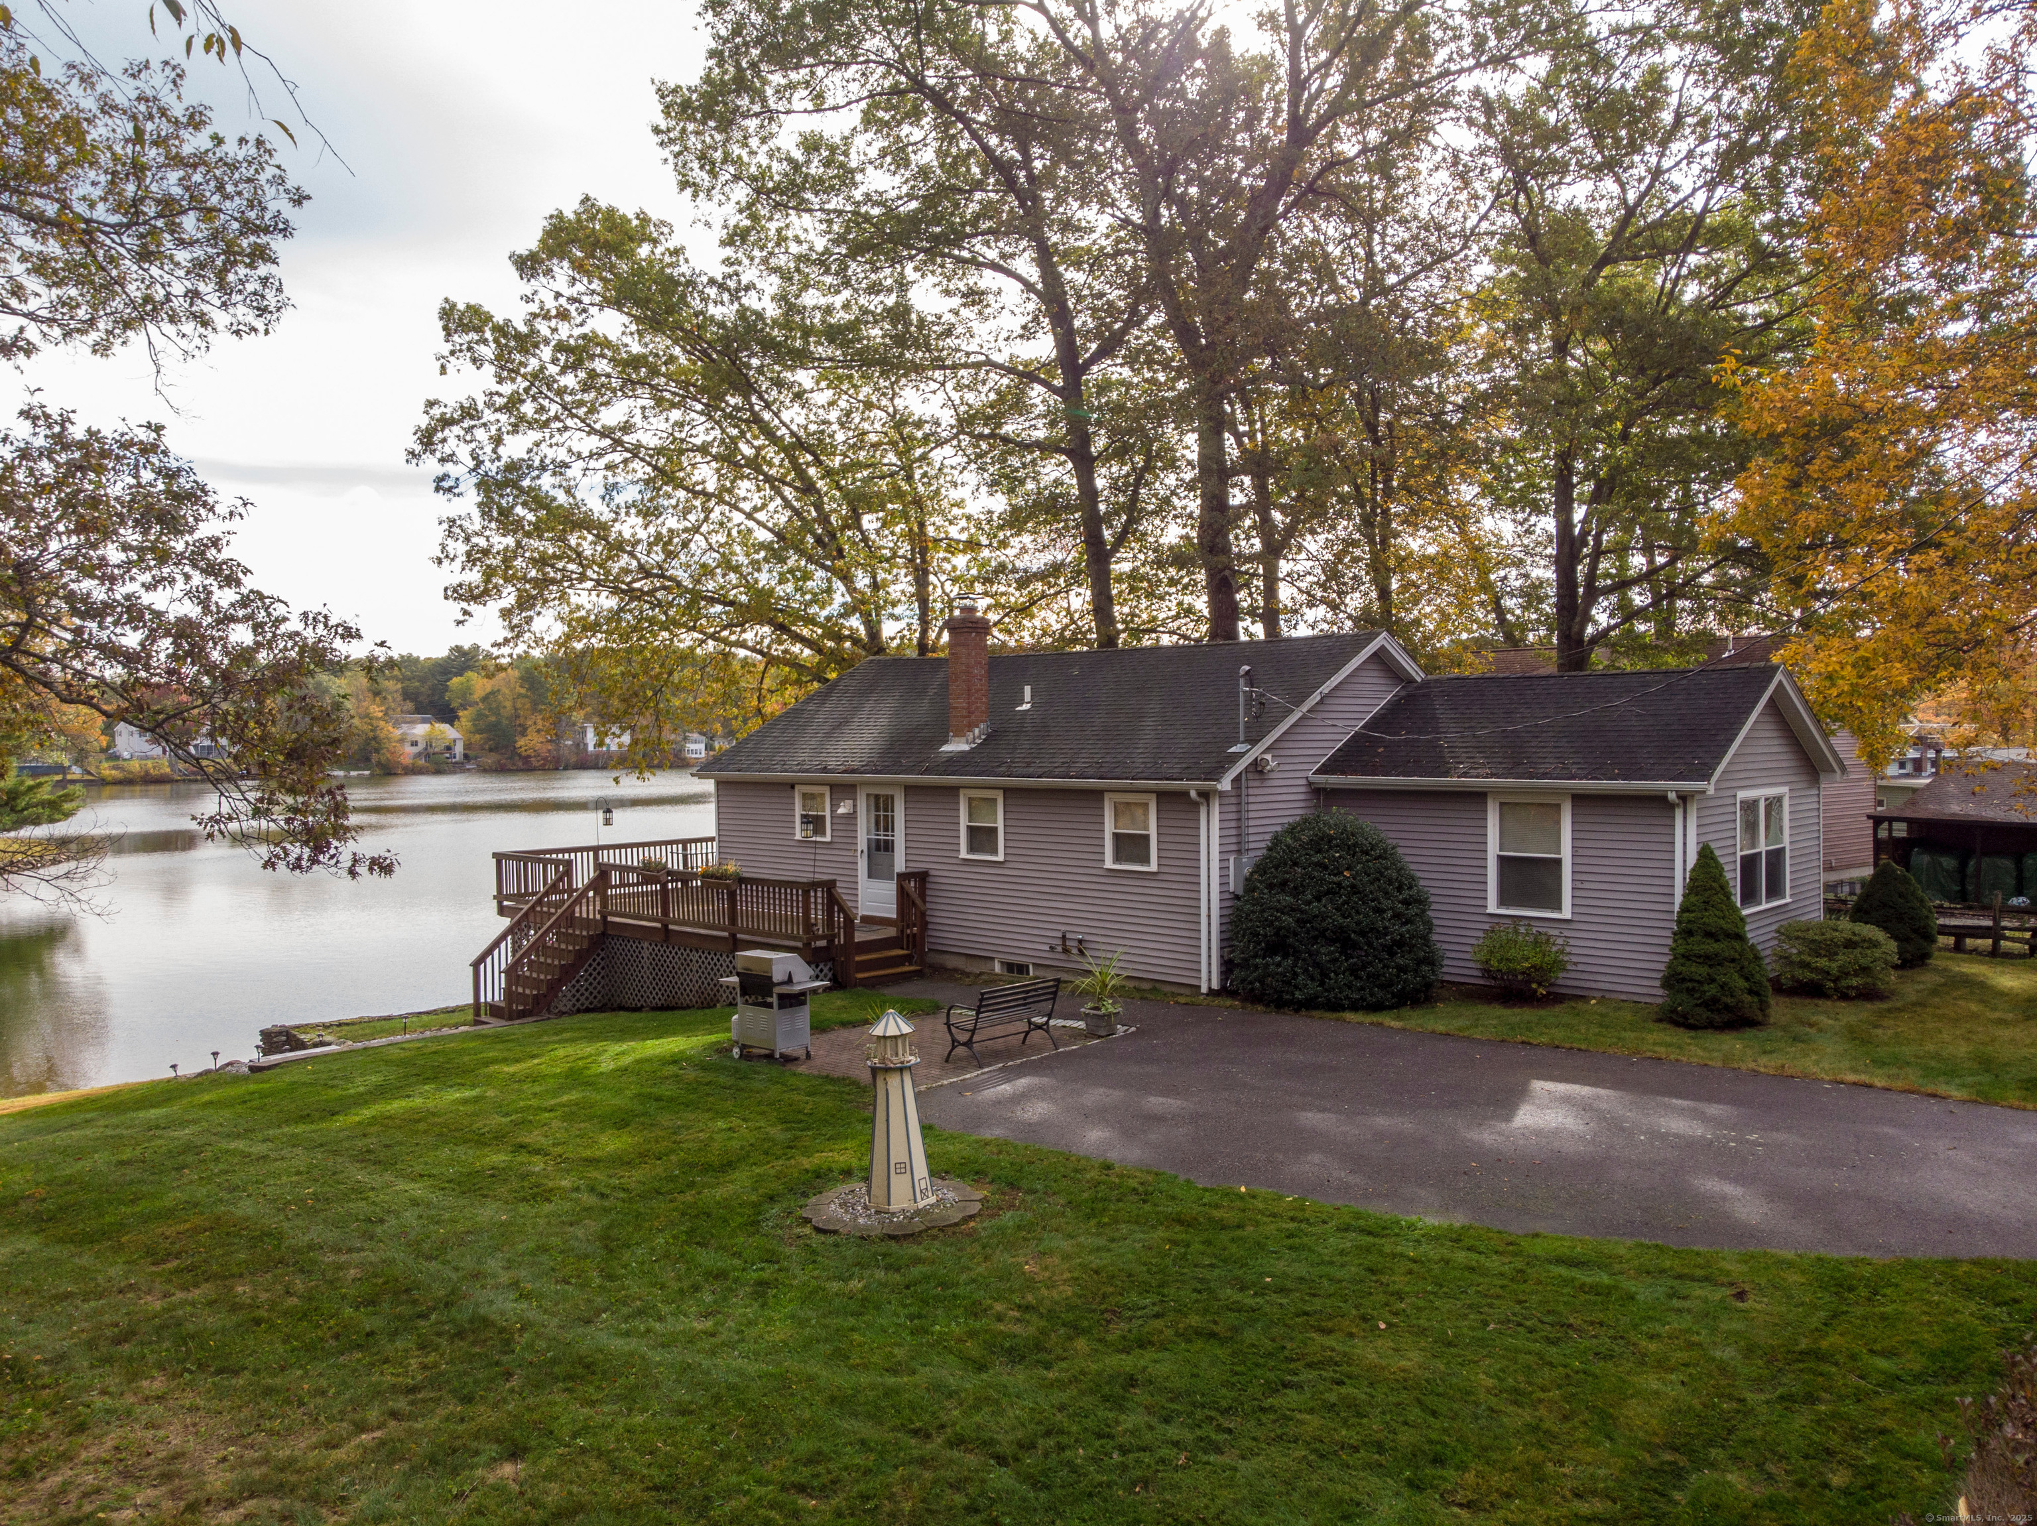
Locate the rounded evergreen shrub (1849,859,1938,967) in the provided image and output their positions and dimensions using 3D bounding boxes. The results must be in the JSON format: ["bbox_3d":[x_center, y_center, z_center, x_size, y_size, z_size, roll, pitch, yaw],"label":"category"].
[{"bbox_3d":[12.901,2.167,20.739,1.300,1.570,1.300,0,1,32],"label":"rounded evergreen shrub"}]

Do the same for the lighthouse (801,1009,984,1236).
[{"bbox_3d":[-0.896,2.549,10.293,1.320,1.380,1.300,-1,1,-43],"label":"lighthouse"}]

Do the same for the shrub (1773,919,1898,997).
[{"bbox_3d":[10.625,2.489,18.345,1.600,1.000,1.450,0,1,30],"label":"shrub"}]

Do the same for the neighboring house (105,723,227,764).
[{"bbox_3d":[-147.928,-3.589,245.000,18.500,7.200,9.000,-1,1,-45],"label":"neighboring house"}]

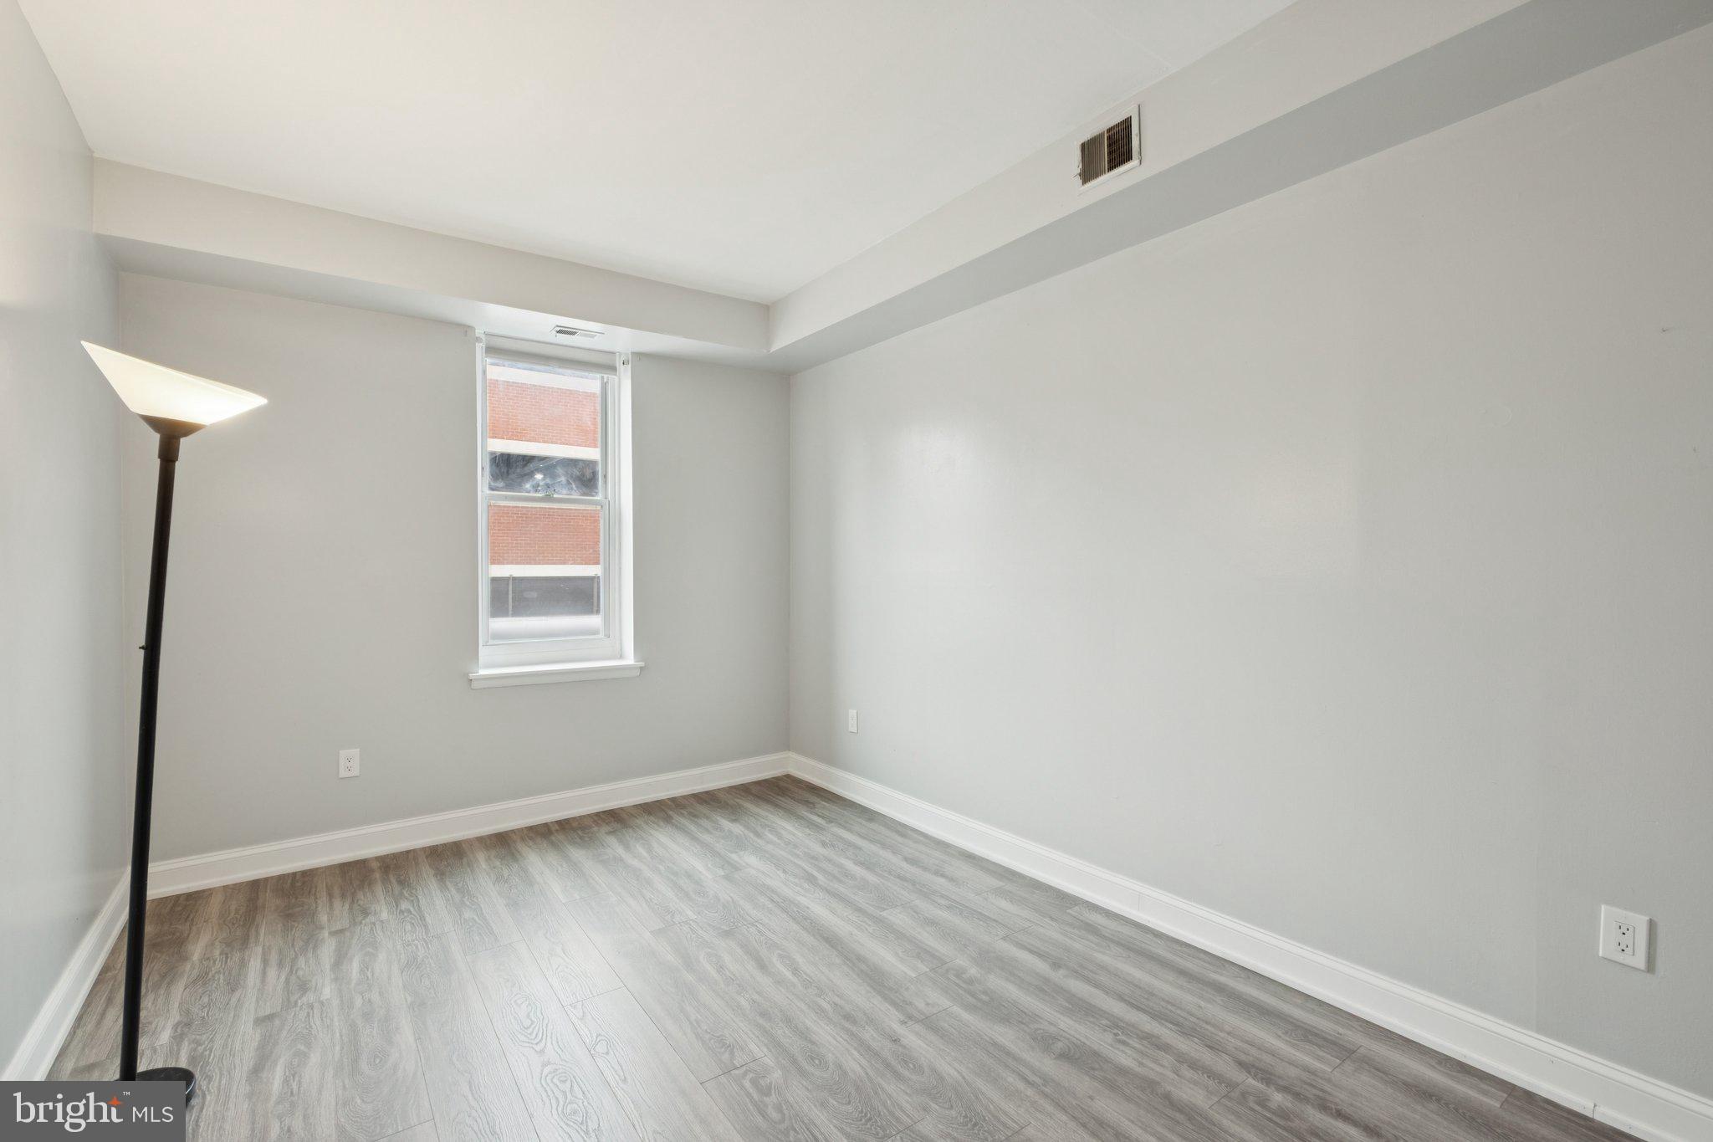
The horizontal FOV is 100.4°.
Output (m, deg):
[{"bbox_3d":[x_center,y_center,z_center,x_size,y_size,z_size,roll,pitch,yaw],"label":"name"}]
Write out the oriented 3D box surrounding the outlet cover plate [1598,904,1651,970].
[{"bbox_3d":[1.796,0.859,1.668,0.008,0.123,0.079,-1,1,-38],"label":"outlet cover plate"}]

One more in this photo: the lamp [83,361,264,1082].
[{"bbox_3d":[-1.695,0.405,1.765,0.350,1.850,0.340,-1,1,-44],"label":"lamp"}]

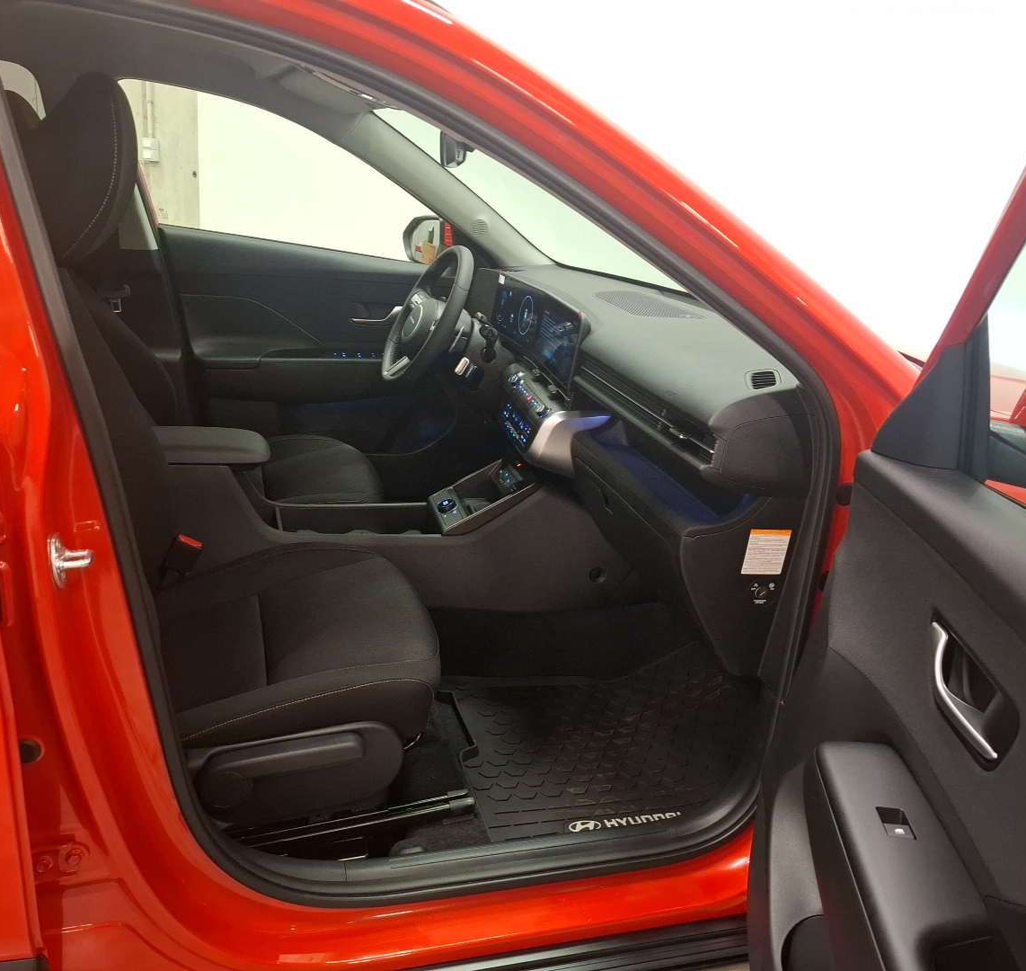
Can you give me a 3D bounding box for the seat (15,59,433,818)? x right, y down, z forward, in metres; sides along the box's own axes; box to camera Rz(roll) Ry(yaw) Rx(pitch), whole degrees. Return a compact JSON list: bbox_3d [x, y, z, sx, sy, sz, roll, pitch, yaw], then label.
[{"bbox_3d":[-0.443,-0.034,1.278,0.770,1.010,0.540,1,21,-19],"label":"seat"}]

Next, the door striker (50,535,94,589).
[{"bbox_3d":[-0.433,0.073,0.843,0.040,0.051,0.028,-3,23,-27],"label":"door striker"}]

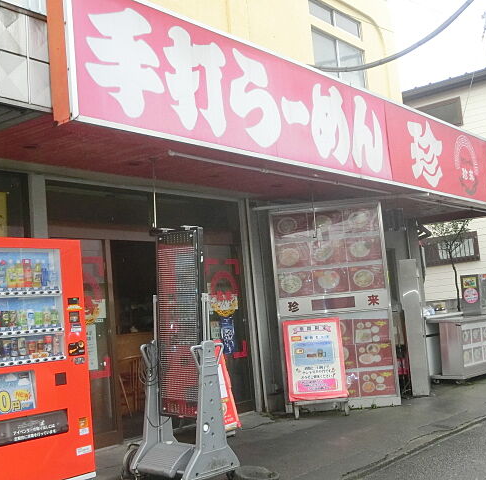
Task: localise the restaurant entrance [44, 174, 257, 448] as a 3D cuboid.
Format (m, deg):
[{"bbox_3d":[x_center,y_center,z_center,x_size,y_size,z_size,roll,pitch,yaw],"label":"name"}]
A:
[{"bbox_3d":[-0.878,0.751,7.912,0.200,2.524,2.850,-9,-8,37],"label":"restaurant entrance"}]

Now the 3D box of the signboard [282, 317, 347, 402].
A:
[{"bbox_3d":[0.780,1.283,7.959,0.624,0.839,0.080,-6,-6,8],"label":"signboard"}]

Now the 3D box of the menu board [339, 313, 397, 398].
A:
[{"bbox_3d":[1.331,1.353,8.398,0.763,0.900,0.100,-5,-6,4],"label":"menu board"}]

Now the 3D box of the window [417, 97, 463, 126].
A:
[{"bbox_3d":[3.709,-2.348,14.202,1.050,0.575,0.100,-9,-8,37],"label":"window"}]

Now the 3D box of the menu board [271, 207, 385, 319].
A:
[{"bbox_3d":[0.992,0.246,8.533,1.251,1.238,0.100,-5,-6,4],"label":"menu board"}]

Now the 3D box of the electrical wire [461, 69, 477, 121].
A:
[{"bbox_3d":[4.098,-2.619,13.410,0.315,0.872,0.060,-9,-8,37],"label":"electrical wire"}]

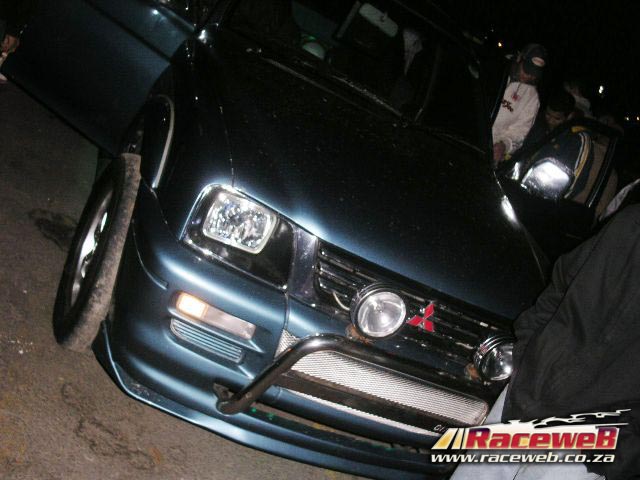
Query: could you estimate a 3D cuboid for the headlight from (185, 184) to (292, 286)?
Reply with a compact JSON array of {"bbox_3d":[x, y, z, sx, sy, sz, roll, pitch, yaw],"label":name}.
[{"bbox_3d":[-0.219,-0.015,2.014,0.320,0.160,0.155,24,19,-15],"label":"headlight"}]

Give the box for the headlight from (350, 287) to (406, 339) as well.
[{"bbox_3d":[0.161,0.190,1.971,0.150,0.150,0.090,21,16,-22],"label":"headlight"}]

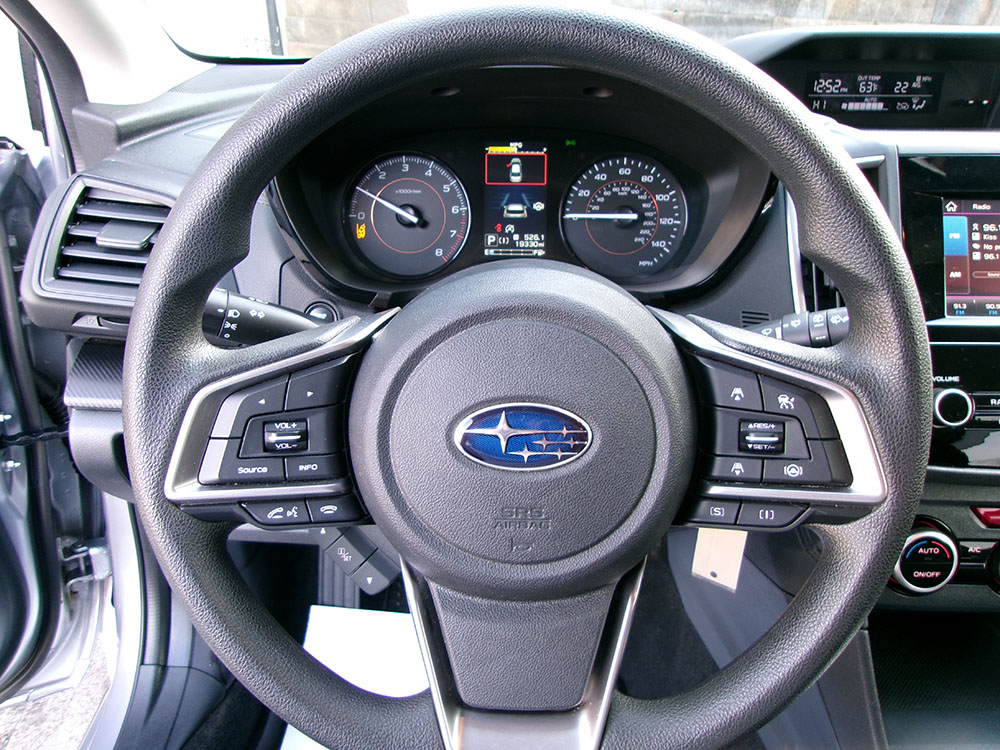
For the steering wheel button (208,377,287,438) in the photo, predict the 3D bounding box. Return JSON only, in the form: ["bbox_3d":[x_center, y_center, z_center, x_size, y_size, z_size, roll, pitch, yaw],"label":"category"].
[{"bbox_3d":[-0.118,0.015,0.366,0.037,0.029,0.010,0,7,0],"label":"steering wheel button"}]

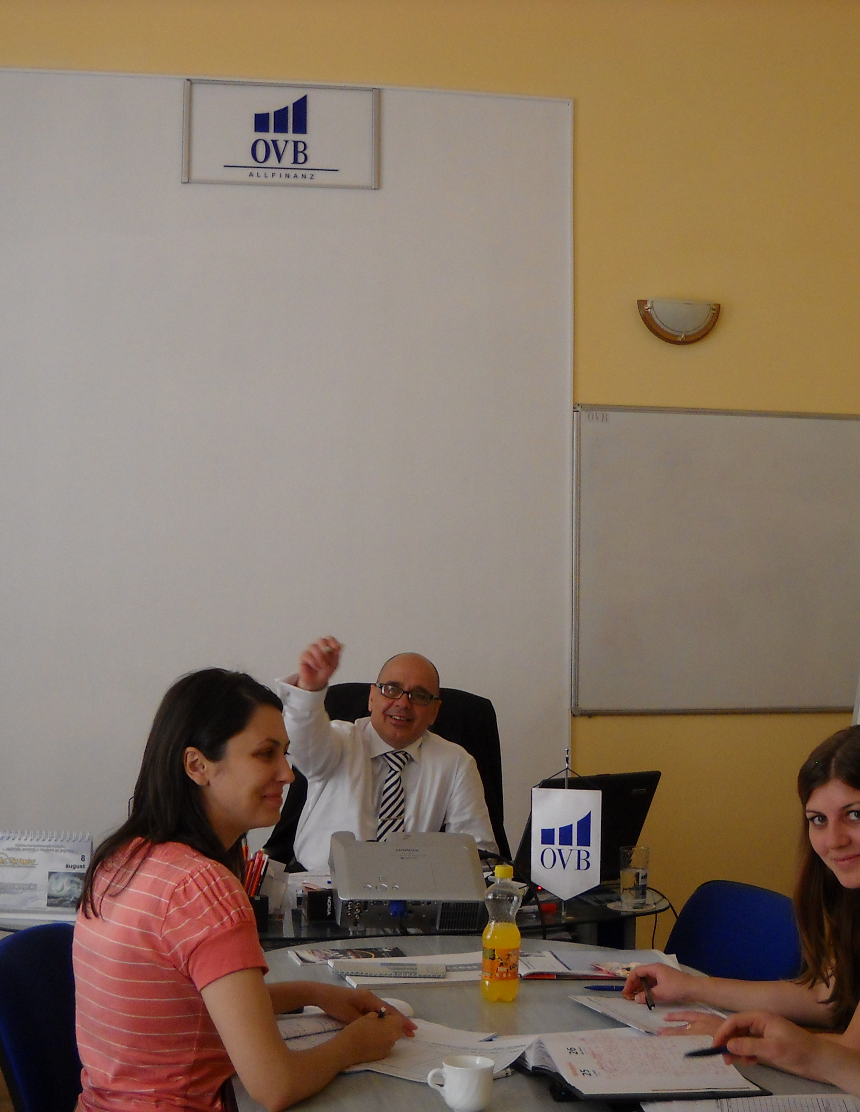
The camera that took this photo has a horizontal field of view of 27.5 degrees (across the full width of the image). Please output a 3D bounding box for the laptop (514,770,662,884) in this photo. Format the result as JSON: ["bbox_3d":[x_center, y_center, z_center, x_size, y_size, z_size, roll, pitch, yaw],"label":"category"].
[{"bbox_3d":[0.261,0.636,3.955,0.360,0.258,0.354,2,-3,-39],"label":"laptop"}]

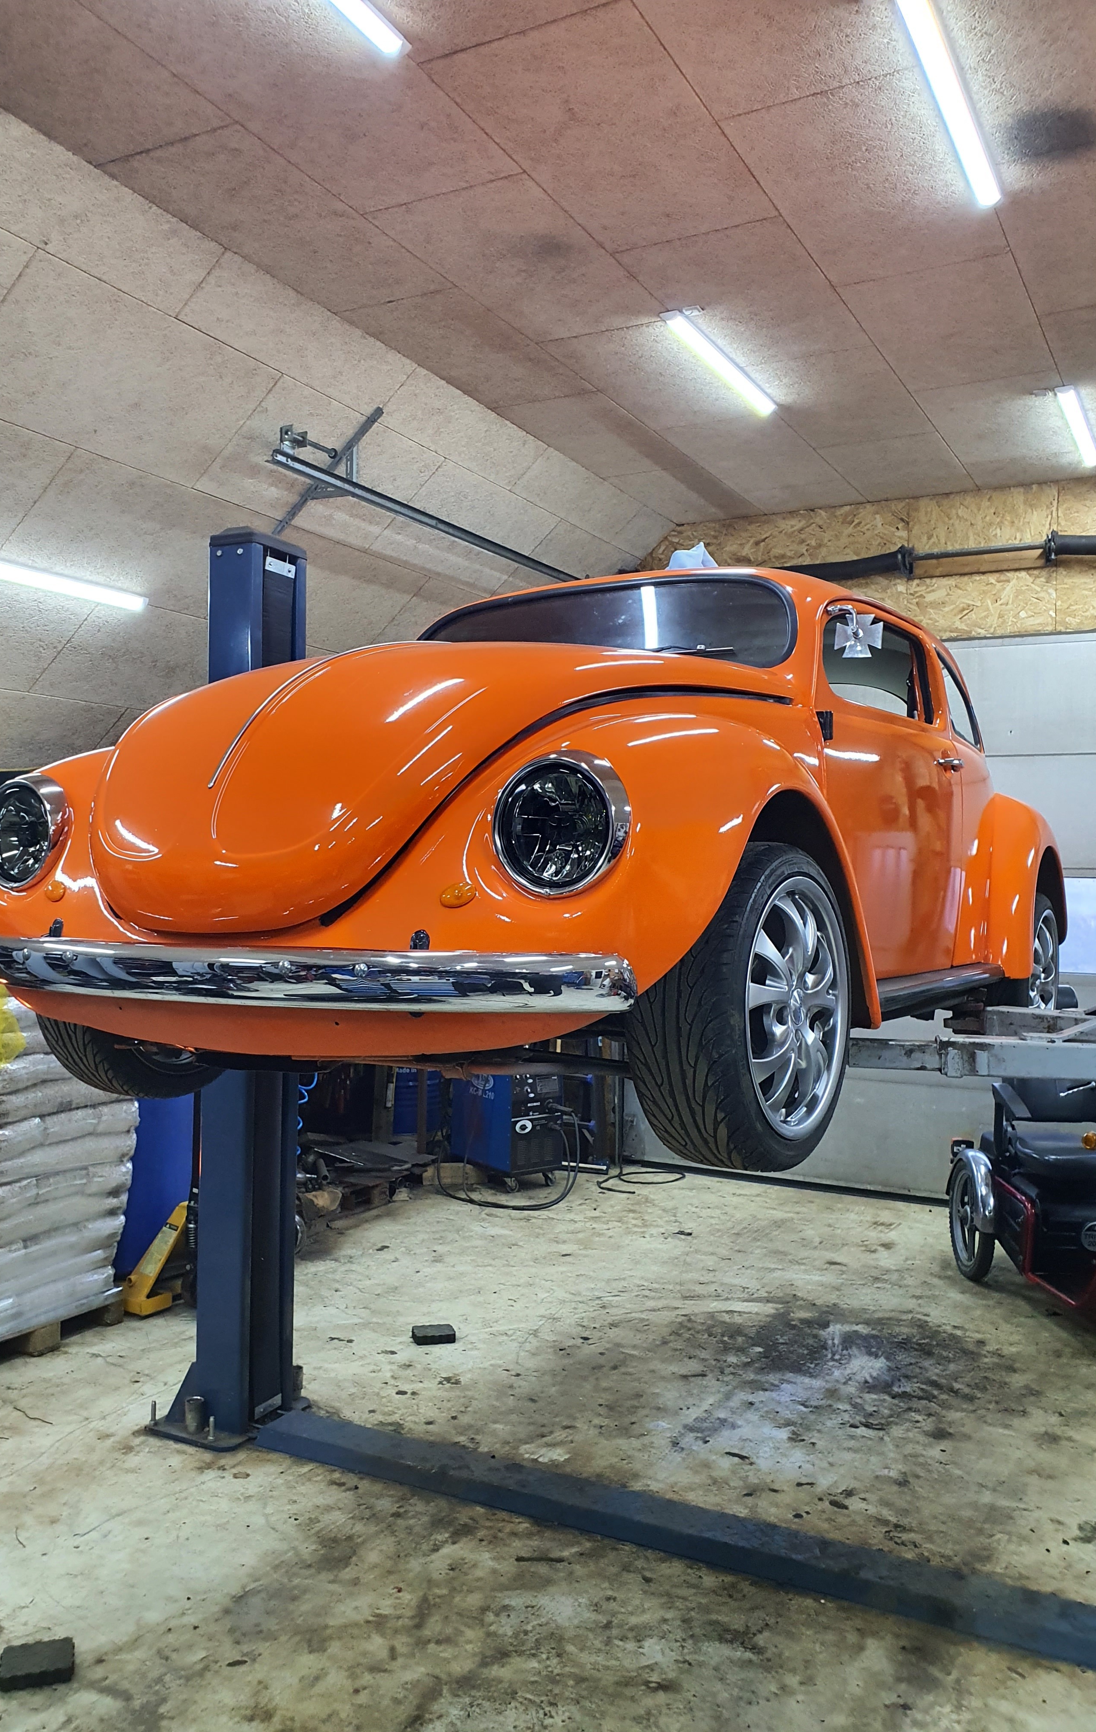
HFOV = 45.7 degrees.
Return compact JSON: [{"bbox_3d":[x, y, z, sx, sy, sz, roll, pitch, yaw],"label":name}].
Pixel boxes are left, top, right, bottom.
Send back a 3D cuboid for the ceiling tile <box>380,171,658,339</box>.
[{"bbox_3d":[-0.047,-2.133,4.615,0.609,0.040,1.193,1,1,28],"label":"ceiling tile"}]

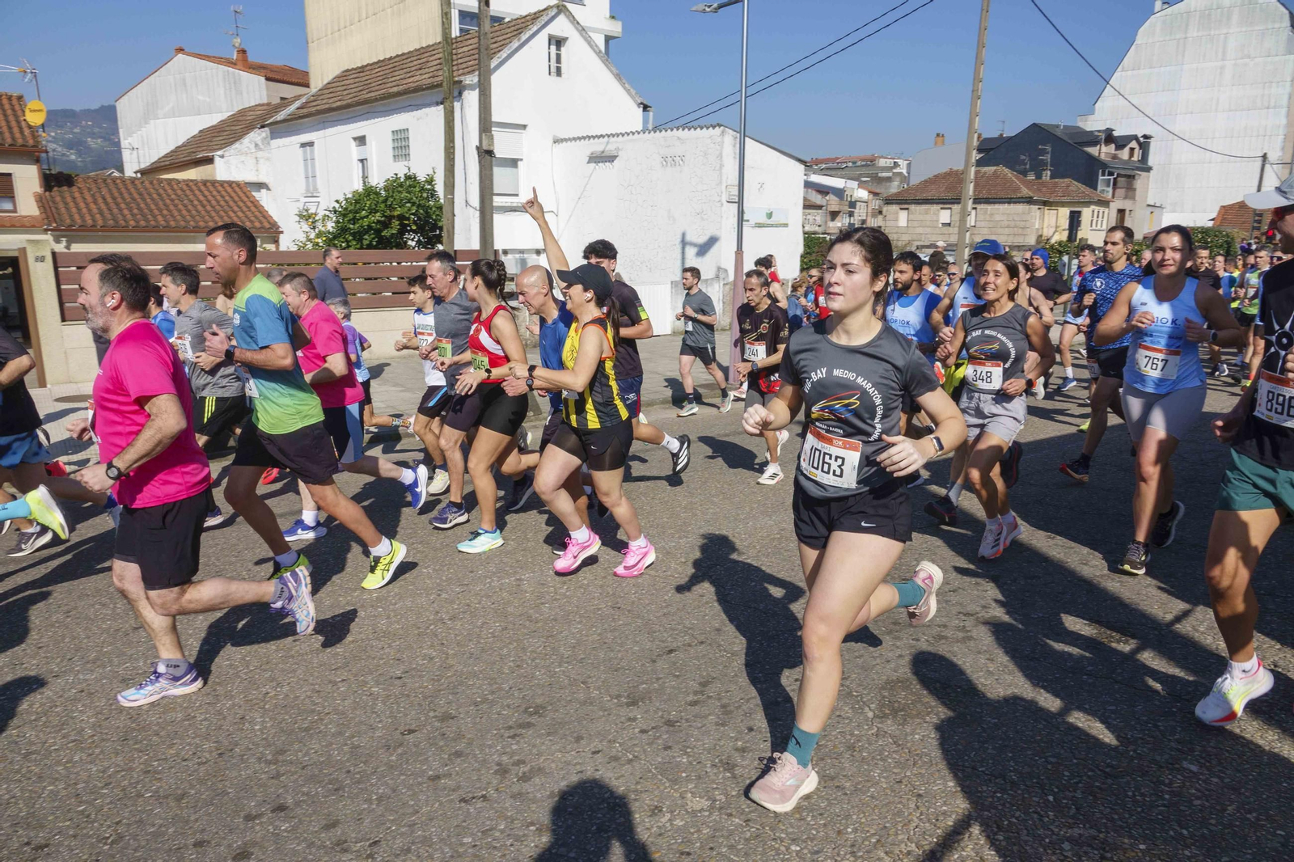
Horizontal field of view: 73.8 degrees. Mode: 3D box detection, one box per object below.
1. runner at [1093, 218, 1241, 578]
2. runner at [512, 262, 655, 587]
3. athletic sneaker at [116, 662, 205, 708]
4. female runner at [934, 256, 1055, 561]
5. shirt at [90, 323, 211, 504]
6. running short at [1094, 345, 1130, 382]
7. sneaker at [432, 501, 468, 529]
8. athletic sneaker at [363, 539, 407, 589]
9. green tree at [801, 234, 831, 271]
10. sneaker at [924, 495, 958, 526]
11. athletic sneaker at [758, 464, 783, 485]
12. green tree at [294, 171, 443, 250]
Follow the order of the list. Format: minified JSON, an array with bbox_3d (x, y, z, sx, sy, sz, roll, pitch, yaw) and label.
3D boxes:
[{"bbox_3d":[2.511,-0.132,4.194,0.580,1.660,0.660,11,16,41],"label":"runner"},{"bbox_3d":[-0.319,-0.042,4.377,0.720,1.590,0.500,-4,13,-20],"label":"runner"},{"bbox_3d":[-1.877,0.976,3.318,0.300,0.125,0.110,-6,14,-26],"label":"athletic sneaker"},{"bbox_3d":[1.782,-0.139,4.400,0.550,1.570,0.520,-11,17,-40],"label":"female runner"},{"bbox_3d":[-1.657,-0.061,2.888,0.350,0.630,0.480,-11,17,-28],"label":"shirt"},{"bbox_3d":[3.391,-0.504,6.240,0.370,0.370,0.380,-8,15,-32],"label":"running short"},{"bbox_3d":[-1.232,0.532,5.404,0.280,0.125,0.100,-9,15,-35],"label":"sneaker"},{"bbox_3d":[-1.323,0.675,4.366,0.120,0.290,0.105,38,2,-17],"label":"athletic sneaker"},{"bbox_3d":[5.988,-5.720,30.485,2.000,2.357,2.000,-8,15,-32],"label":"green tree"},{"bbox_3d":[1.736,0.466,5.096,0.285,0.120,0.105,17,1,-32],"label":"sneaker"},{"bbox_3d":[0.935,0.328,6.511,0.275,0.120,0.100,-9,15,-37],"label":"athletic sneaker"},{"bbox_3d":[-4.811,-2.908,15.237,2.300,3.128,2.400,-8,15,-32],"label":"green tree"}]

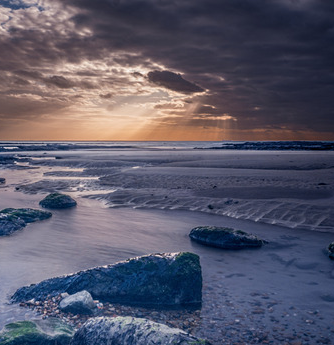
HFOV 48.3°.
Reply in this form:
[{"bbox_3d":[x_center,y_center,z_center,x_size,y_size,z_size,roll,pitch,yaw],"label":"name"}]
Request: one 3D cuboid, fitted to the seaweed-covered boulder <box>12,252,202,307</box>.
[{"bbox_3d":[-0.465,0.848,3.083,1.460,0.370,0.550,0,5,0],"label":"seaweed-covered boulder"}]

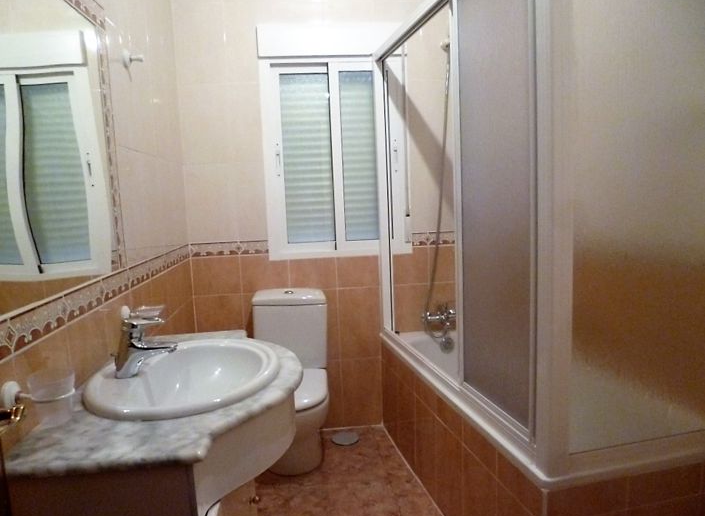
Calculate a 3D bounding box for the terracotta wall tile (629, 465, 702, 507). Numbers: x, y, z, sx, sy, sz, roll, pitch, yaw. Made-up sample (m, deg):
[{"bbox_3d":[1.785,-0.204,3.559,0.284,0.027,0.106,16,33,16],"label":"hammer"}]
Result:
[{"bbox_3d":[0.822,0.602,1.286,0.235,0.095,0.012,-3,6,-10],"label":"terracotta wall tile"}]

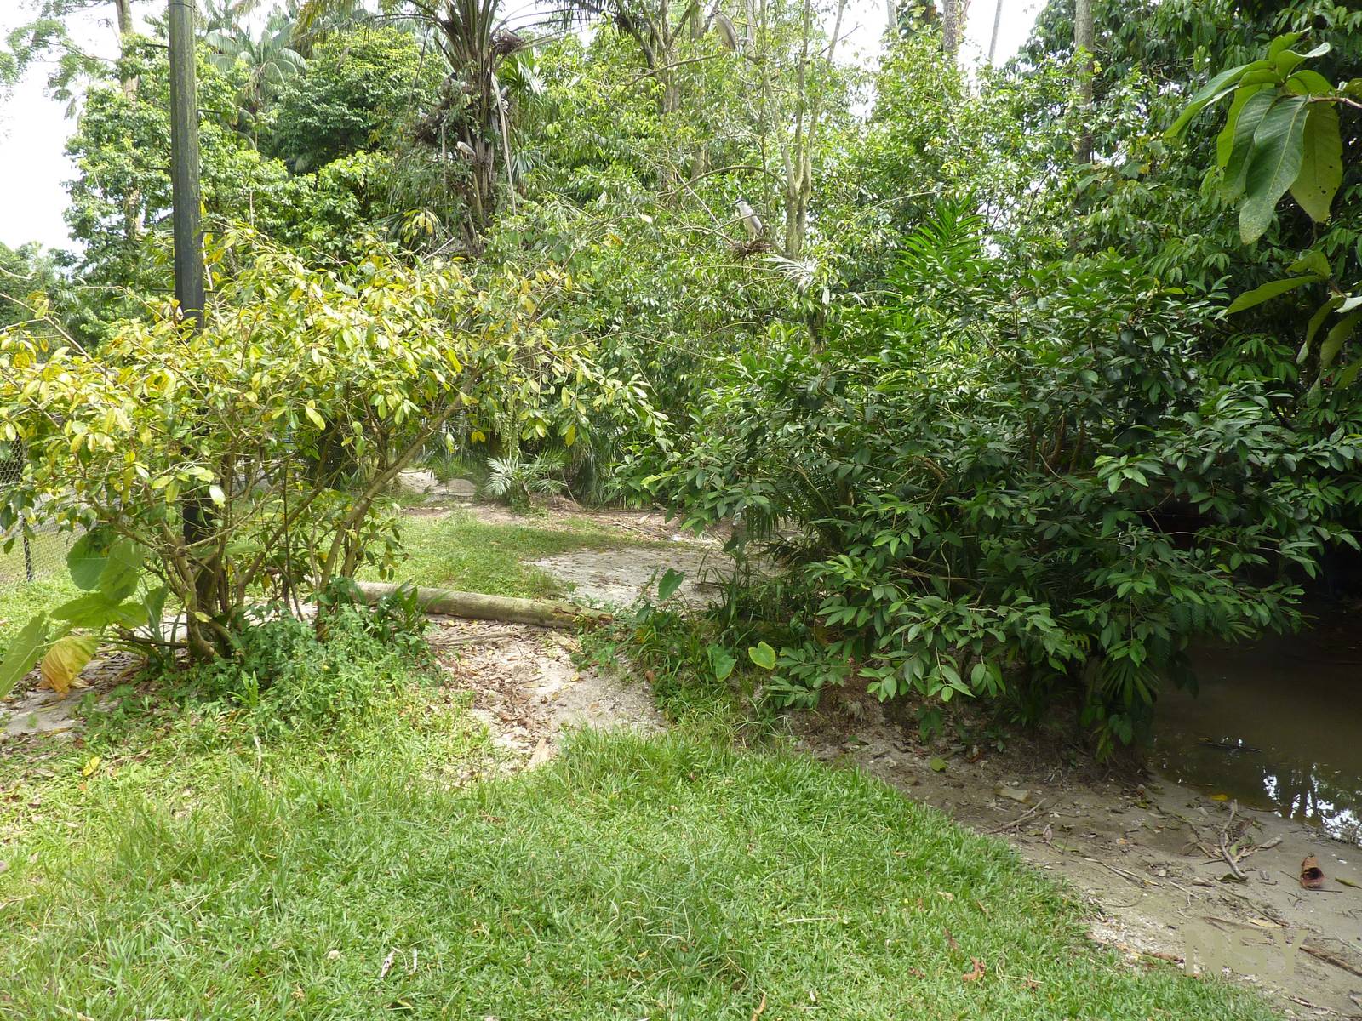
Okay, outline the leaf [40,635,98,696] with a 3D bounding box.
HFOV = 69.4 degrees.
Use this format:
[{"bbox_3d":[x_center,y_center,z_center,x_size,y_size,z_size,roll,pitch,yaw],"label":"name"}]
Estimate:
[{"bbox_3d":[-4.012,1.008,6.450,0.320,0.360,0.260,-1,3,-9],"label":"leaf"}]

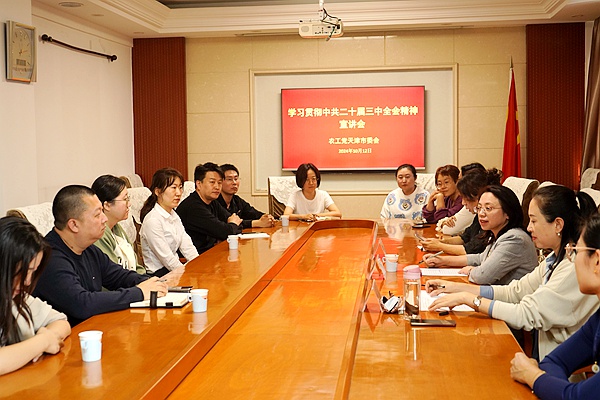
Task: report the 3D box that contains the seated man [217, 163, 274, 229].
[{"bbox_3d":[-0.440,0.373,6.050,0.740,1.285,0.530,2,5,37],"label":"seated man"}]

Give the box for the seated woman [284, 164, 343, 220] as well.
[{"bbox_3d":[0.110,0.326,6.740,0.520,1.275,0.740,-1,4,5],"label":"seated woman"}]

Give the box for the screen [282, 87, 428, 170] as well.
[{"bbox_3d":[0.620,-0.827,9.100,1.670,0.955,0.070,0,4,7],"label":"screen"}]

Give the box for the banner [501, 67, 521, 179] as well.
[{"bbox_3d":[2.280,-0.650,8.500,0.260,1.630,0.240,0,4,7],"label":"banner"}]

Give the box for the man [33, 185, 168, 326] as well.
[{"bbox_3d":[-0.880,0.569,3.270,0.770,1.260,0.560,0,4,13],"label":"man"}]

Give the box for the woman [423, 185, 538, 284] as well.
[{"bbox_3d":[0.970,0.522,3.970,0.760,1.205,0.510,-1,4,-9],"label":"woman"}]

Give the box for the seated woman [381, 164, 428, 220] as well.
[{"bbox_3d":[0.900,0.327,6.600,0.530,1.265,0.740,0,4,7],"label":"seated woman"}]

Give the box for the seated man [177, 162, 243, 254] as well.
[{"bbox_3d":[-0.610,0.423,5.100,0.740,1.310,0.540,1,4,33],"label":"seated man"}]

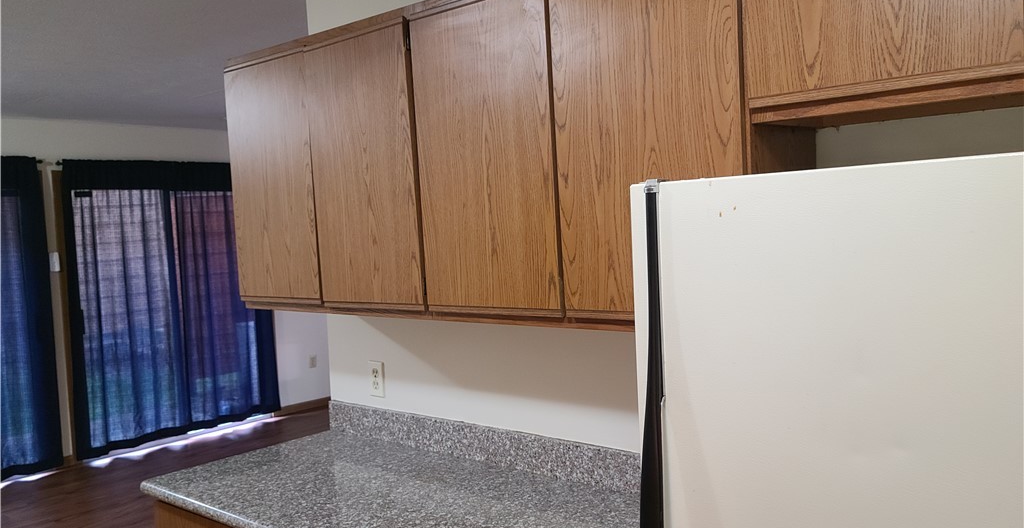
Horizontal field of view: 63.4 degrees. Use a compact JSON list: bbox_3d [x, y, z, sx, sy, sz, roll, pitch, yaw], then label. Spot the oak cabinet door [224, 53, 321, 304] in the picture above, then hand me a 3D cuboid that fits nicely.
[{"bbox_3d":[-0.683,-0.233,2.371,0.391,0.694,0.020,0,4,40],"label":"oak cabinet door"}]

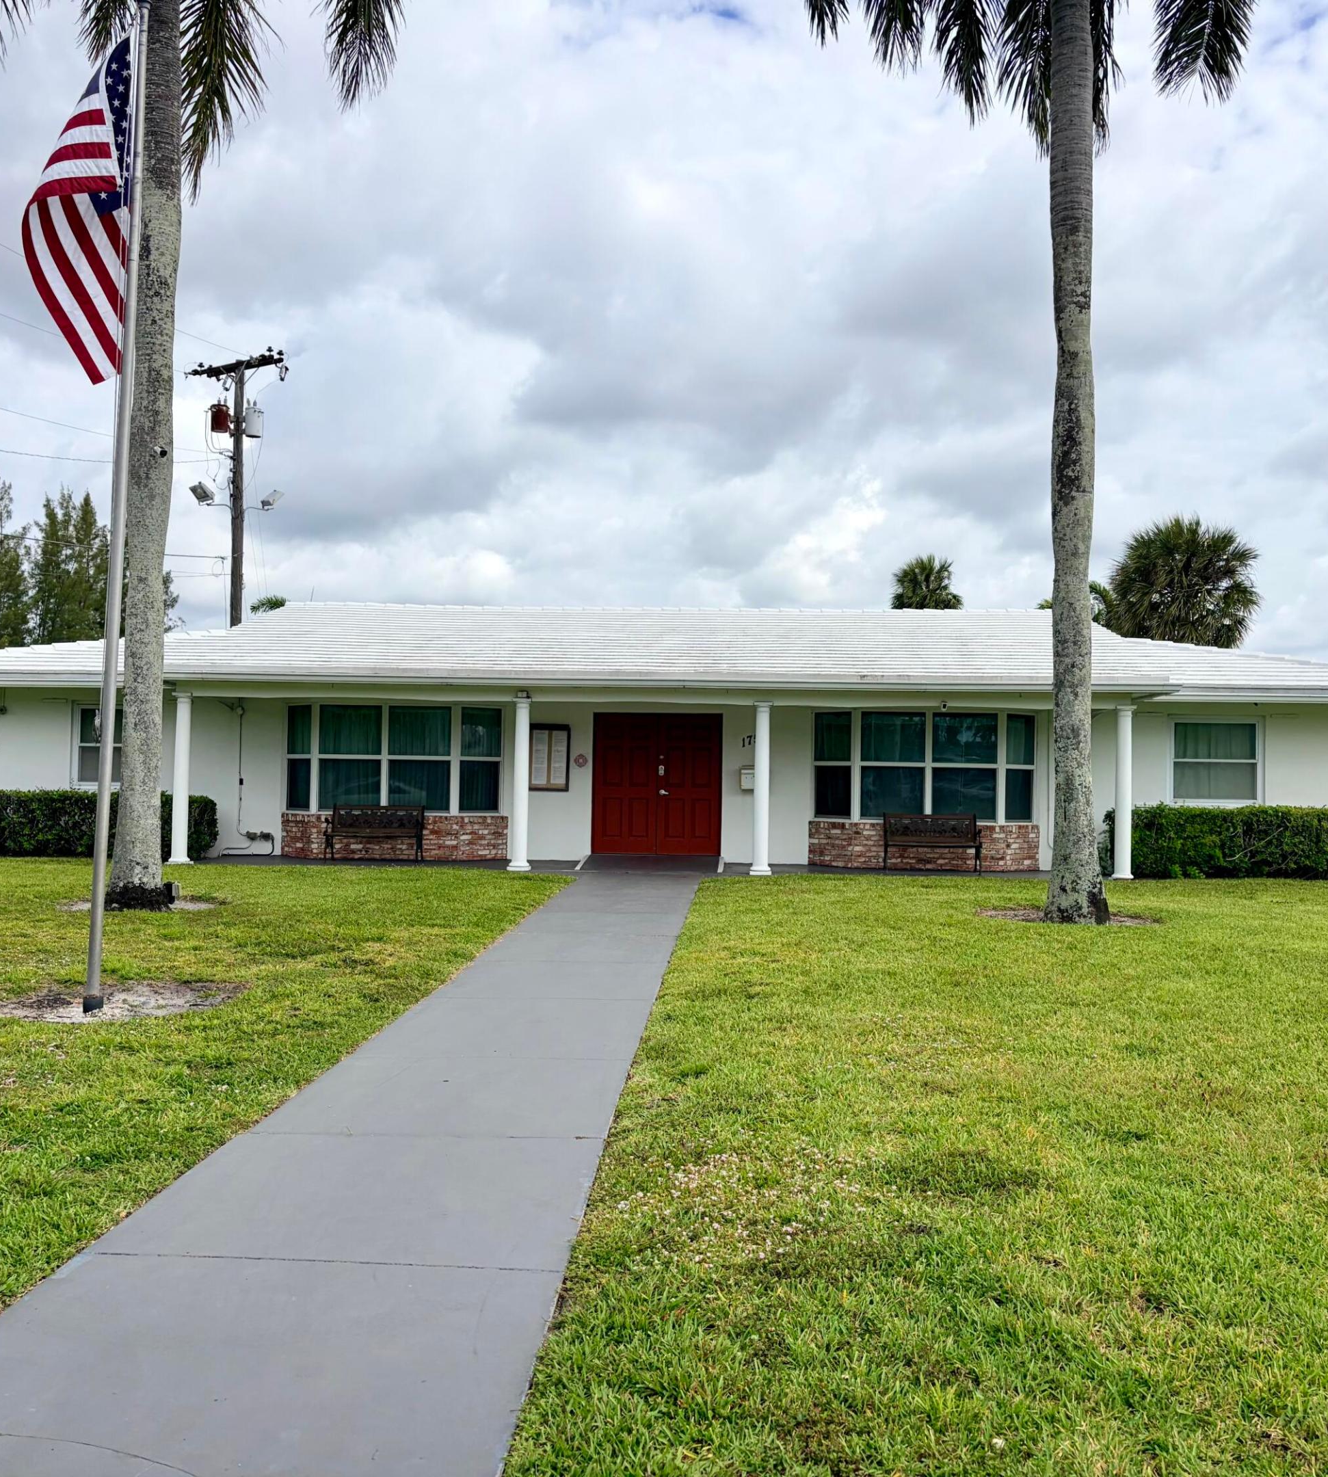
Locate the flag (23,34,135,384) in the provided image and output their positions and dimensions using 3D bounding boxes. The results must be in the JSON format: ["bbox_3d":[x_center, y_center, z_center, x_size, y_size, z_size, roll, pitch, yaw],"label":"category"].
[{"bbox_3d":[-3.500,-3.170,8.850,0.680,2.100,0.400,1,-1,0],"label":"flag"}]

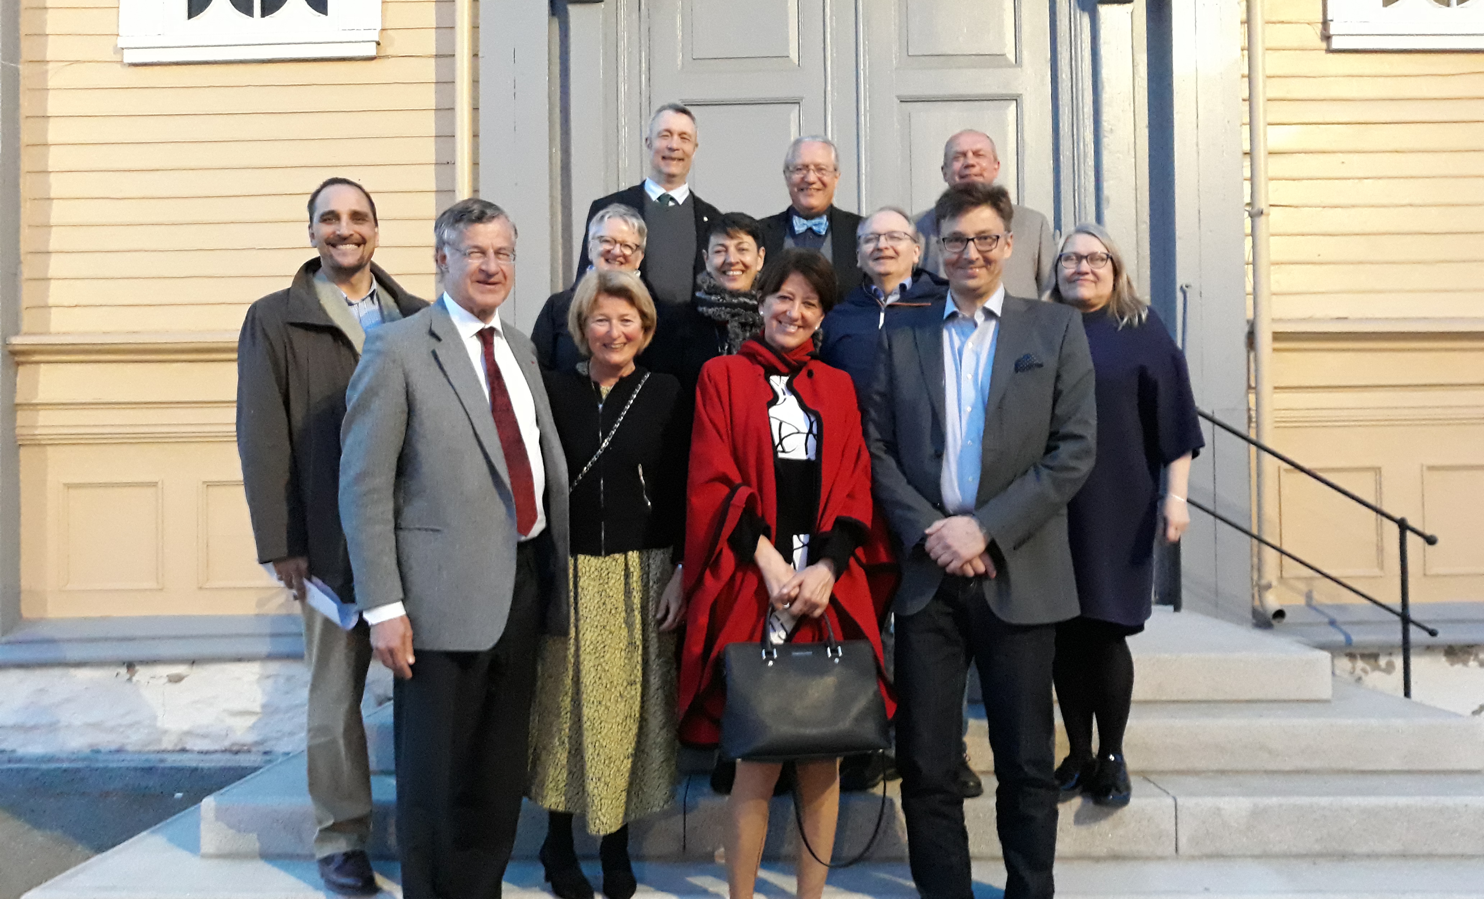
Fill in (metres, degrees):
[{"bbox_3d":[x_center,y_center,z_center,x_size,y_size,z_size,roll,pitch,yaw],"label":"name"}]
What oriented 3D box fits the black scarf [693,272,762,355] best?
[{"bbox_3d":[-0.025,-0.384,3.290,0.250,0.270,0.200,0,-2,-2],"label":"black scarf"}]

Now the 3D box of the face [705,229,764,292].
[{"bbox_3d":[-0.020,-0.539,3.270,0.165,0.185,0.150,0,-2,-2],"label":"face"}]

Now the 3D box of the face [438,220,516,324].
[{"bbox_3d":[-0.615,-0.412,2.670,0.170,0.238,0.170,-1,-3,-32],"label":"face"}]

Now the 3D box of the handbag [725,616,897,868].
[{"bbox_3d":[0.142,0.640,2.560,0.370,0.560,0.160,0,-2,-13],"label":"handbag"}]

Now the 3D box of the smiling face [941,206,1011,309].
[{"bbox_3d":[0.547,-0.453,2.710,0.166,0.238,0.170,-2,-2,19],"label":"smiling face"}]

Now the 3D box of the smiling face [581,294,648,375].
[{"bbox_3d":[-0.318,-0.291,2.890,0.155,0.200,0.155,0,-2,-6],"label":"smiling face"}]

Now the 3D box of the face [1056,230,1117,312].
[{"bbox_3d":[0.974,-0.506,3.270,0.165,0.220,0.160,-1,-2,18],"label":"face"}]

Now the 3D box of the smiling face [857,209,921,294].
[{"bbox_3d":[0.420,-0.565,3.300,0.175,0.235,0.170,0,-2,18],"label":"smiling face"}]

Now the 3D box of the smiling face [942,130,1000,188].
[{"bbox_3d":[0.722,-0.907,3.650,0.178,0.205,0.170,-1,-2,12],"label":"smiling face"}]

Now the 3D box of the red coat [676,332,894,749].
[{"bbox_3d":[0.115,0.217,2.765,0.540,0.970,0.380,0,-2,-10],"label":"red coat"}]

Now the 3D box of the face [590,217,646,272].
[{"bbox_3d":[-0.366,-0.594,3.380,0.160,0.180,0.155,9,-2,-12],"label":"face"}]

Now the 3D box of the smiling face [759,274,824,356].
[{"bbox_3d":[0.119,-0.319,2.710,0.142,0.188,0.150,9,-2,4],"label":"smiling face"}]

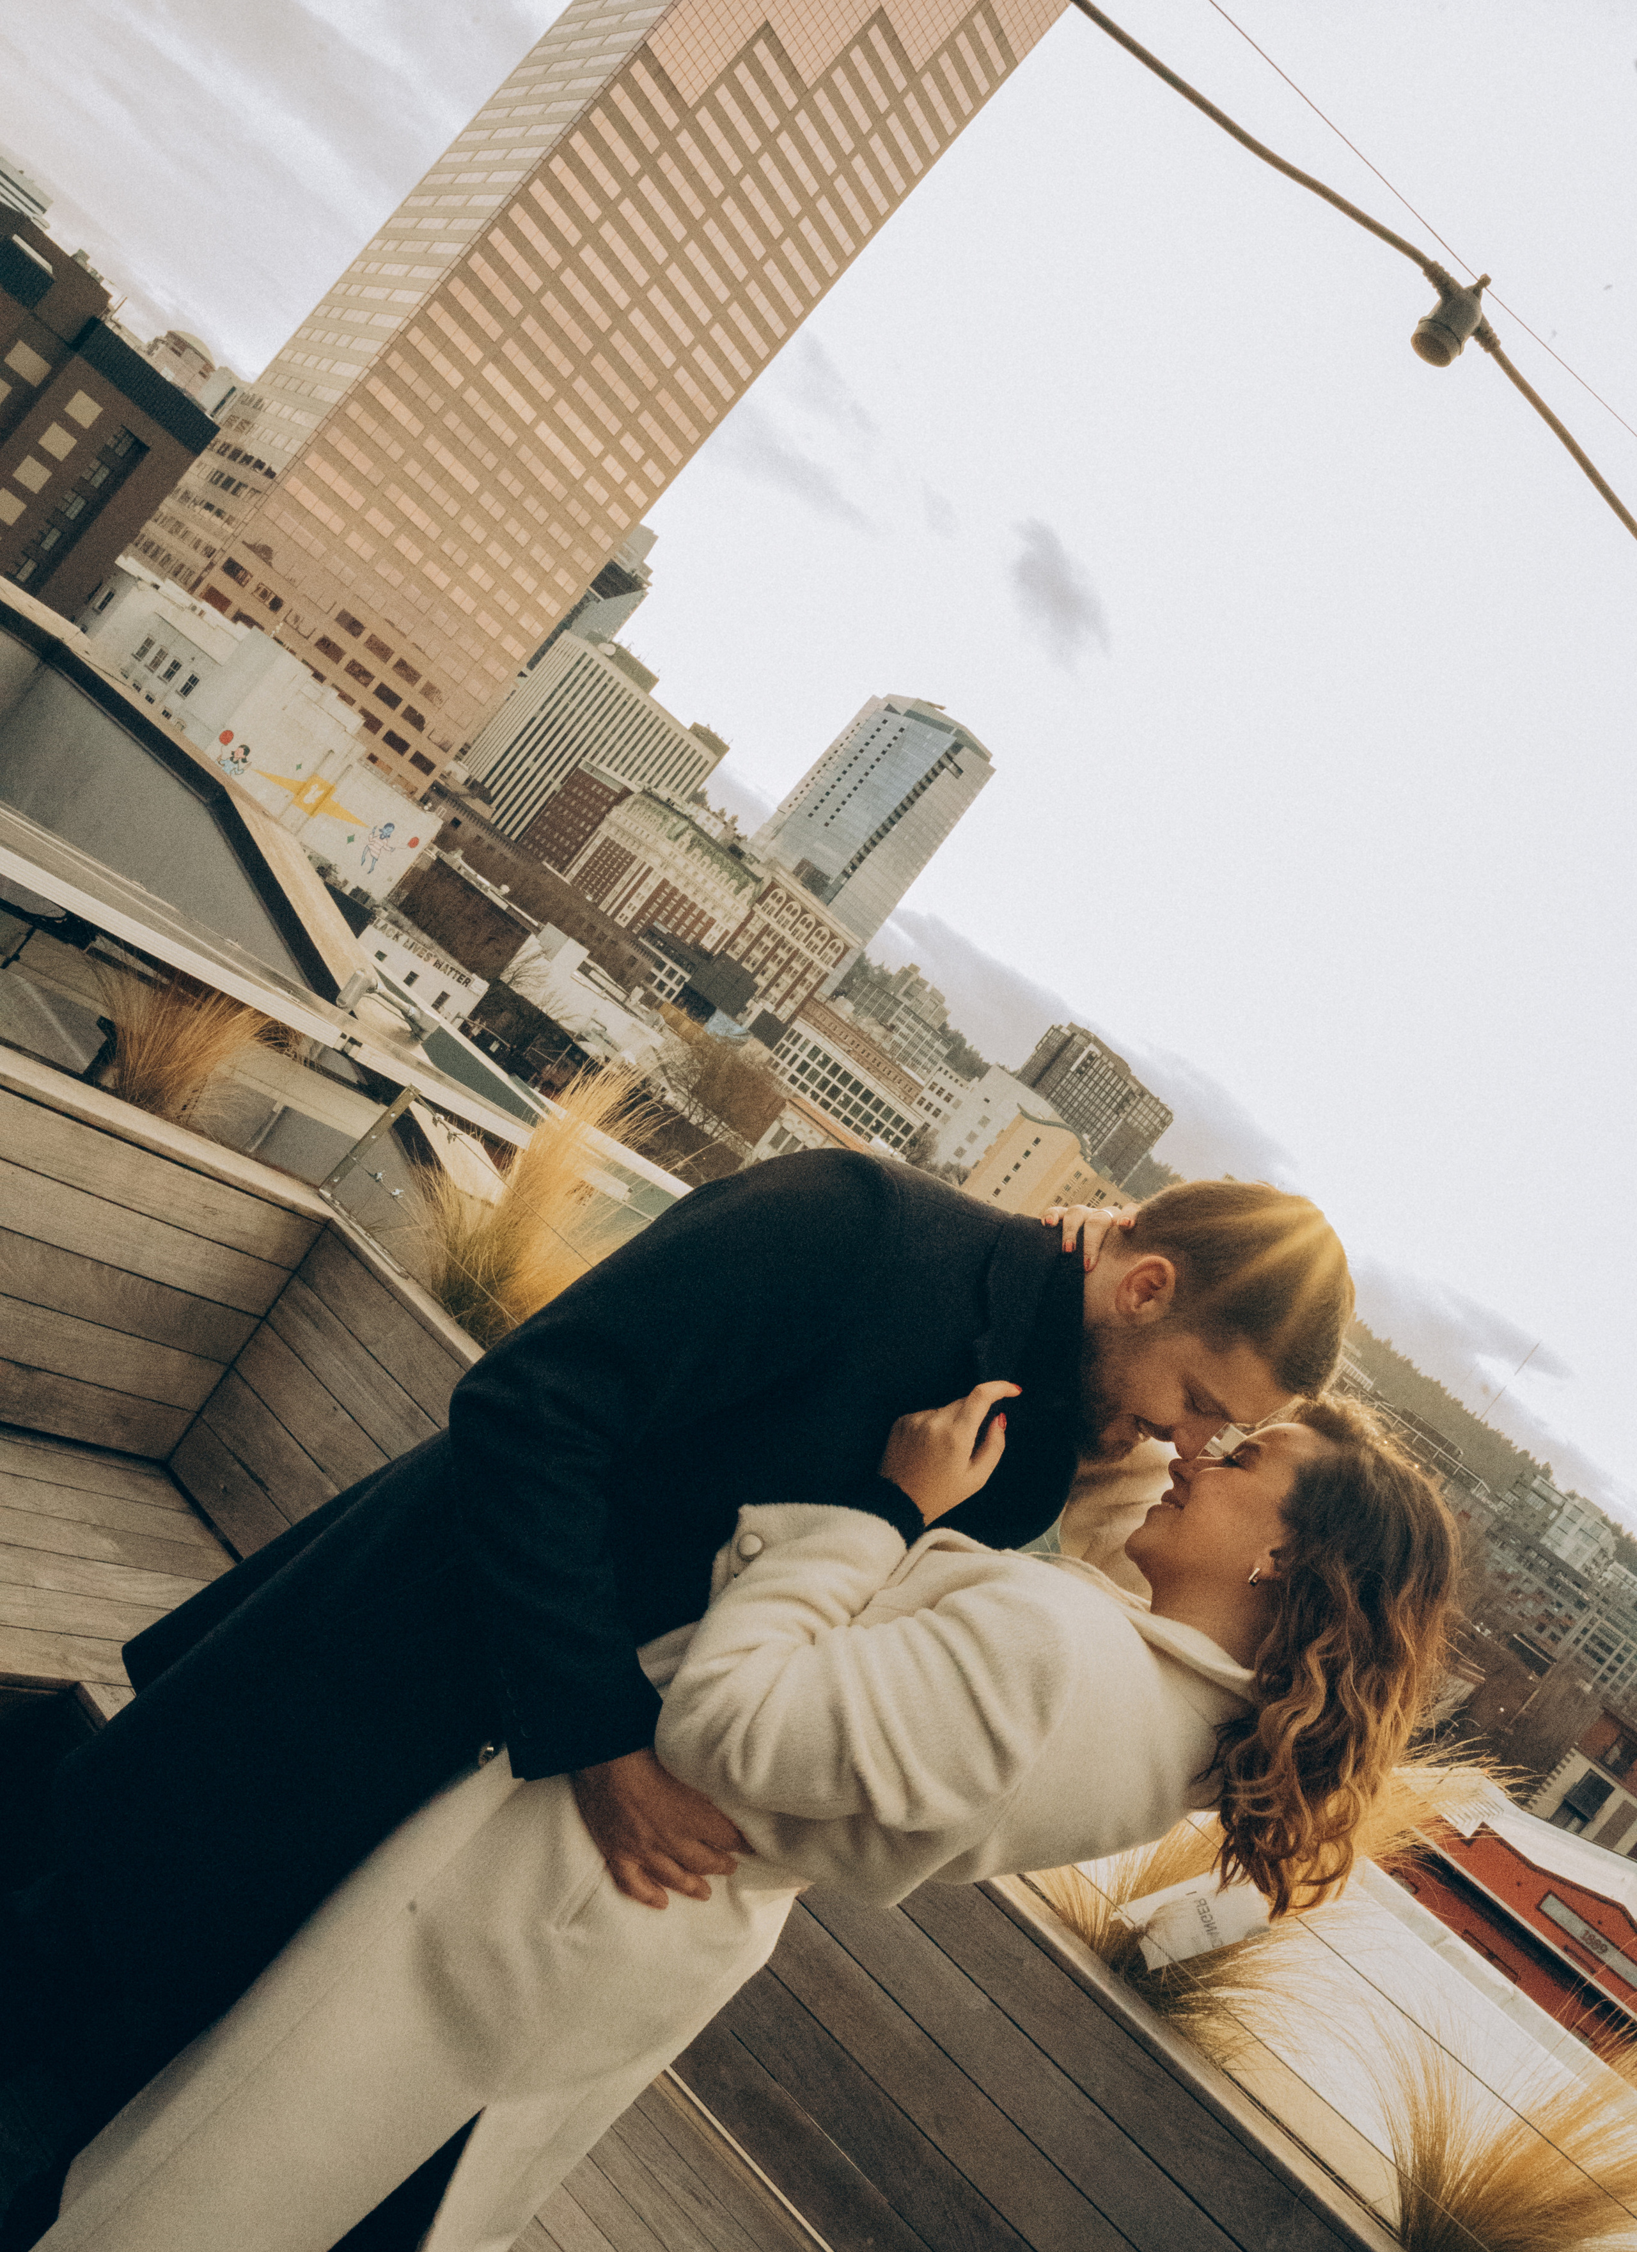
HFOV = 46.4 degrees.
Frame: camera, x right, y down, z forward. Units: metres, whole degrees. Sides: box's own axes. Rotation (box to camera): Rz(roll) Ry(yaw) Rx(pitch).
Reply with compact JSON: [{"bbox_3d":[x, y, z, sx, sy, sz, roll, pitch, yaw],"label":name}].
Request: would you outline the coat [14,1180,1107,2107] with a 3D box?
[{"bbox_3d":[-0.211,0.397,1.680,0.450,1.000,0.500,48,0,0],"label":"coat"}]

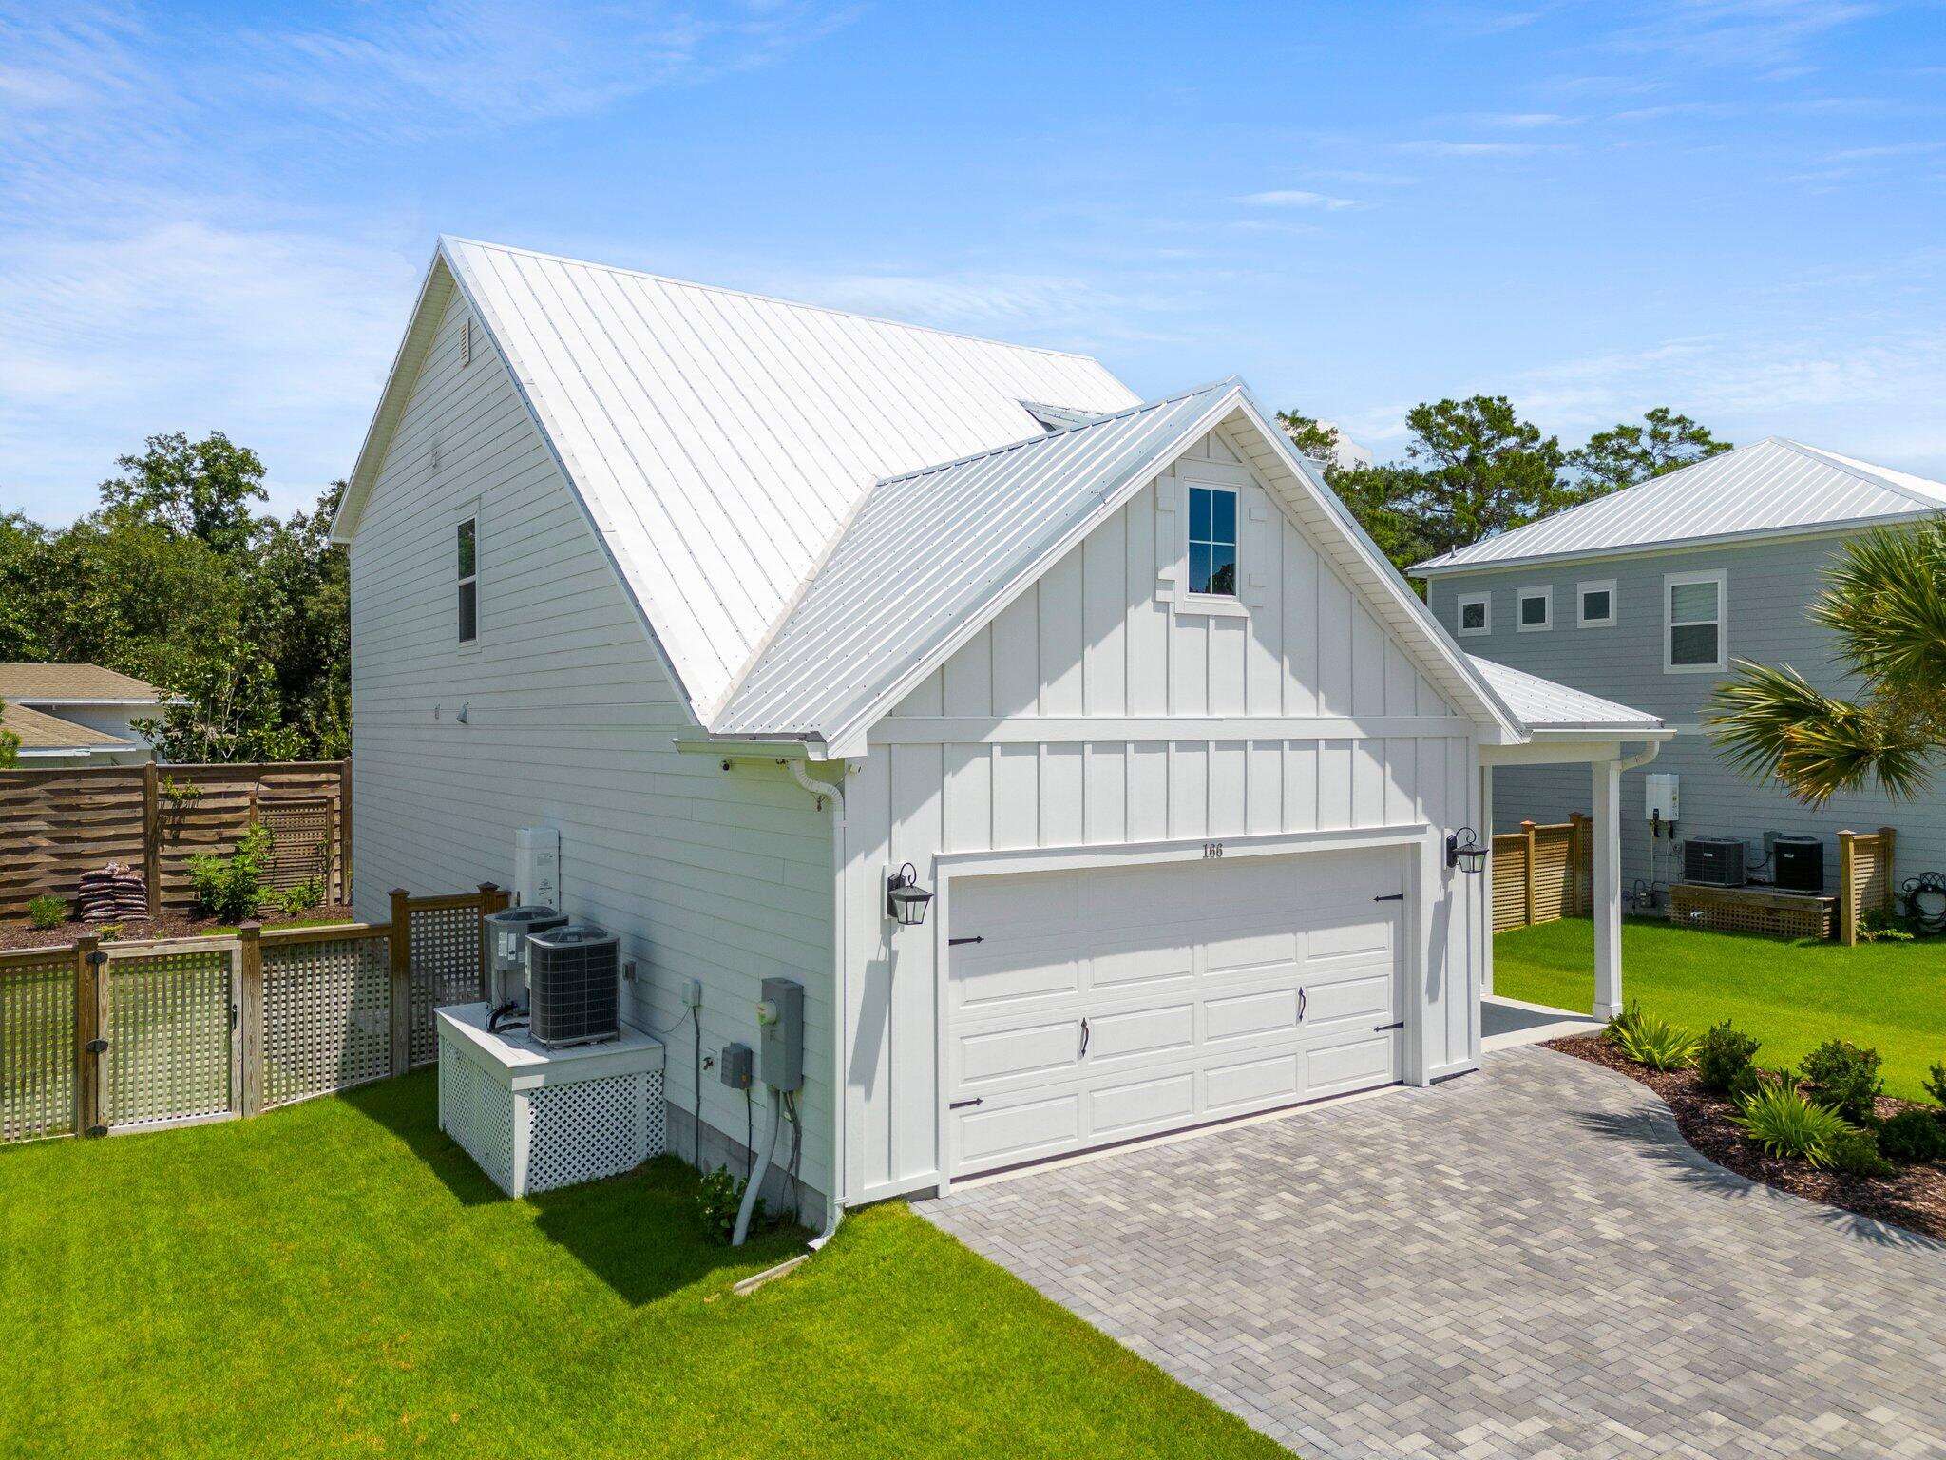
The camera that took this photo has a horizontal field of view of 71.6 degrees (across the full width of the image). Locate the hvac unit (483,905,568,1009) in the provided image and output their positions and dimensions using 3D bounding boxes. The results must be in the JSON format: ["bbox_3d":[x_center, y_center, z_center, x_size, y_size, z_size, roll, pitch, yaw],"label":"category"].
[{"bbox_3d":[-4.270,2.160,12.883,0.670,0.940,0.670,0,0,-34],"label":"hvac unit"}]

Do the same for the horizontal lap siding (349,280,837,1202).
[{"bbox_3d":[-5.421,-1.287,15.368,0.200,8.500,16.250,0,0,-35],"label":"horizontal lap siding"}]

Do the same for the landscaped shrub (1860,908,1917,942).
[{"bbox_3d":[14.460,3.072,21.300,0.550,0.550,0.700,0,0,-34],"label":"landscaped shrub"}]

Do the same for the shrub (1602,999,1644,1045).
[{"bbox_3d":[6.526,2.917,13.500,0.440,0.470,0.440,0,0,27],"label":"shrub"}]

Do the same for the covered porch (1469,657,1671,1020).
[{"bbox_3d":[5.308,1.095,14.207,3.100,3.950,2.500,0,0,-35],"label":"covered porch"}]

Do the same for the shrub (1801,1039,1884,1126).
[{"bbox_3d":[7.017,2.839,10.903,0.620,0.640,0.620,0,0,-35],"label":"shrub"}]

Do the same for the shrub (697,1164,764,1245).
[{"bbox_3d":[-1.707,3.272,9.500,0.420,0.440,0.440,0,0,-34],"label":"shrub"}]

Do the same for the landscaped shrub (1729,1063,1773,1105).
[{"bbox_3d":[6.508,2.956,11.309,0.380,0.360,0.380,0,0,-35],"label":"landscaped shrub"}]

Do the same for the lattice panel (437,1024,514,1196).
[{"bbox_3d":[-4.331,3.265,11.738,0.070,0.870,2.430,0,0,-34],"label":"lattice panel"}]

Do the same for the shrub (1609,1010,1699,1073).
[{"bbox_3d":[6.425,2.911,12.700,0.740,0.490,0.700,0,0,27],"label":"shrub"}]

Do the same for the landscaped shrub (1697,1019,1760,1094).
[{"bbox_3d":[6.572,2.814,11.751,0.500,0.600,0.500,0,0,-35],"label":"landscaped shrub"}]

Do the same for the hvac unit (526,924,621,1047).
[{"bbox_3d":[-3.470,2.166,11.661,0.660,0.950,0.660,0,0,-34],"label":"hvac unit"}]

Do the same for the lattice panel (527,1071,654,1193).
[{"bbox_3d":[-2.984,3.155,10.725,1.090,0.770,0.060,0,0,-35],"label":"lattice panel"}]

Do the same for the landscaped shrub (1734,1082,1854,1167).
[{"bbox_3d":[6.168,2.913,10.164,0.840,0.520,0.840,0,0,-35],"label":"landscaped shrub"}]

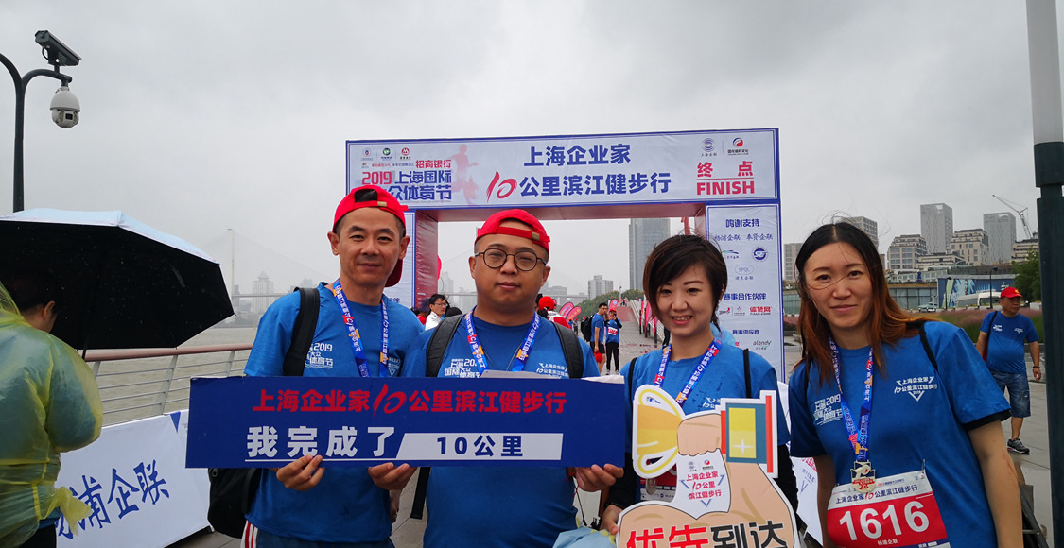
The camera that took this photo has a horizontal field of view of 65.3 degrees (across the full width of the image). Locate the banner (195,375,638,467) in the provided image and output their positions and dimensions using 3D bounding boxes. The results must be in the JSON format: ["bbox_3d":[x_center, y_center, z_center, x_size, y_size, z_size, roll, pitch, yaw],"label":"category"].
[{"bbox_3d":[-0.262,0.307,1.720,0.905,0.187,0.020,0,-5,2],"label":"banner"}]

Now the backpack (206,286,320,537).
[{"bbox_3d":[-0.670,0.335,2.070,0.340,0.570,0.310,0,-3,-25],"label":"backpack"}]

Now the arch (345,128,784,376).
[{"bbox_3d":[0.445,0.105,12.140,6.000,4.000,1.500,-1,-3,5],"label":"arch"}]

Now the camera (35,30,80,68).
[{"bbox_3d":[-4.457,-2.106,7.800,0.160,0.170,0.420,-1,-21,13],"label":"camera"}]

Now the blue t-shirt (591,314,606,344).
[{"bbox_3d":[1.539,1.264,19.300,0.330,0.680,0.470,-1,-3,-3],"label":"blue t-shirt"}]

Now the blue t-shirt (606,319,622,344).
[{"bbox_3d":[2.090,1.462,21.200,0.460,0.680,0.290,-1,-3,3],"label":"blue t-shirt"}]

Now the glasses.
[{"bbox_3d":[-0.046,-0.024,1.945,0.148,0.048,0.135,5,-6,2],"label":"glasses"}]

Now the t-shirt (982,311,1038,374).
[{"bbox_3d":[4.834,0.699,8.400,0.480,0.620,0.320,-2,-3,19],"label":"t-shirt"}]

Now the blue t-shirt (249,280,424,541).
[{"bbox_3d":[-0.465,0.315,1.950,0.420,0.580,0.280,0,-3,-19],"label":"blue t-shirt"}]

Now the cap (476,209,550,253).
[{"bbox_3d":[-0.040,-0.080,1.920,0.170,0.130,0.250,6,-13,-2],"label":"cap"}]

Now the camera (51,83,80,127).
[{"bbox_3d":[-4.334,-1.549,7.700,0.250,0.390,0.250,2,-4,-45],"label":"camera"}]

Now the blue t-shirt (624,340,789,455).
[{"bbox_3d":[0.410,0.445,1.960,0.405,0.575,0.250,-2,-3,22],"label":"blue t-shirt"}]

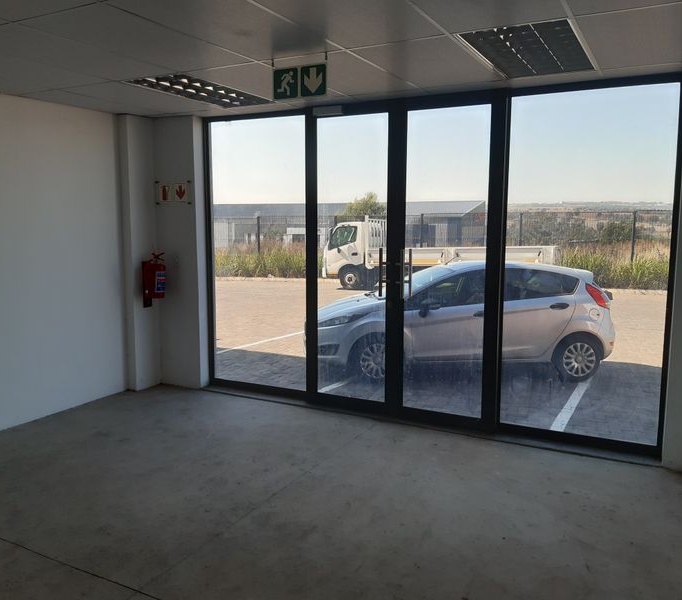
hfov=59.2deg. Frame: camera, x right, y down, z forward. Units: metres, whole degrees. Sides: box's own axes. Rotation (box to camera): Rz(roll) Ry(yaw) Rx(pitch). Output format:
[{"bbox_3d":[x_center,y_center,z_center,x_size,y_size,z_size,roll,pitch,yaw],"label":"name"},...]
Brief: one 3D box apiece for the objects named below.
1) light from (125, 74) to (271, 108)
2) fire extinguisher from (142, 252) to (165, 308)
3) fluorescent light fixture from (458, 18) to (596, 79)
[{"bbox_3d":[-1.026,-1.617,4.577,0.594,0.090,1.195,4,9,27],"label":"light"},{"bbox_3d":[-1.790,-0.189,5.774,0.175,0.515,0.165,4,9,27],"label":"fire extinguisher"},{"bbox_3d":[1.098,-1.464,3.471,0.594,0.090,1.195,4,9,27],"label":"fluorescent light fixture"}]

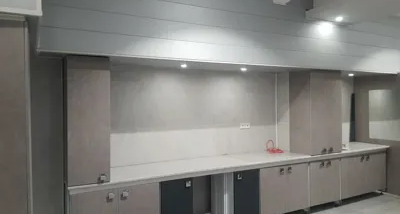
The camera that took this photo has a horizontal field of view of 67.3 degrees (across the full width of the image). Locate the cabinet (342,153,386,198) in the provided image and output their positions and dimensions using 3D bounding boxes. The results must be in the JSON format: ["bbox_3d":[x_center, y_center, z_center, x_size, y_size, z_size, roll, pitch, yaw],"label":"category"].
[{"bbox_3d":[2.833,1.222,5.680,1.343,0.715,0.600,0,-1,-29],"label":"cabinet"}]

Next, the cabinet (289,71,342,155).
[{"bbox_3d":[2.039,0.102,5.282,0.795,1.407,0.460,0,-1,-29],"label":"cabinet"}]

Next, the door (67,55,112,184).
[{"bbox_3d":[-1.261,0.136,3.350,0.431,1.367,0.400,0,-1,-29],"label":"door"}]

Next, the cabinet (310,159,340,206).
[{"bbox_3d":[1.904,1.226,5.159,0.767,0.715,0.600,0,-1,-29],"label":"cabinet"}]

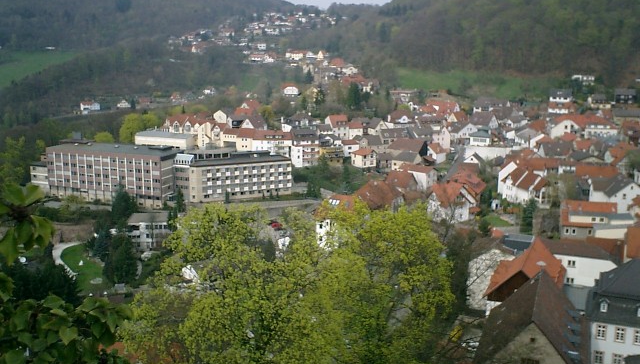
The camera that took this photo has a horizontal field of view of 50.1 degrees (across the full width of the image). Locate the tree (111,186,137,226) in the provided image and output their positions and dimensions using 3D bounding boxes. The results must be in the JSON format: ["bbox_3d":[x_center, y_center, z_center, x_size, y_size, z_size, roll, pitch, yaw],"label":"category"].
[{"bbox_3d":[-71.611,9.210,250.726,9.163,14.747,9.163,0,12,0],"label":"tree"}]

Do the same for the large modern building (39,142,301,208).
[{"bbox_3d":[-66.761,-3.867,281.643,110.465,22.500,33.828,1,12,5],"label":"large modern building"}]

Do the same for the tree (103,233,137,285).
[{"bbox_3d":[-61.346,23.646,210.867,9.864,16.167,9.864,0,12,0],"label":"tree"}]

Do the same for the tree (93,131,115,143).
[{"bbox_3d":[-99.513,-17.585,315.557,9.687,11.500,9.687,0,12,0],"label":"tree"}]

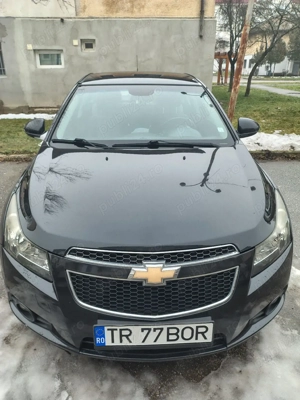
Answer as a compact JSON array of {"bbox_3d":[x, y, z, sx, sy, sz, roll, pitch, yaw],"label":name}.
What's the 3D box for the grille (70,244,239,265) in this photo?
[{"bbox_3d":[0.018,0.244,1.258,0.770,0.070,0.090,-1,23,-3],"label":"grille"}]

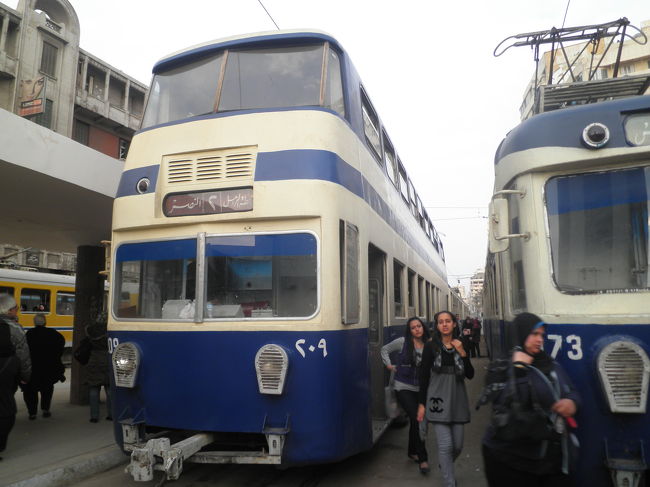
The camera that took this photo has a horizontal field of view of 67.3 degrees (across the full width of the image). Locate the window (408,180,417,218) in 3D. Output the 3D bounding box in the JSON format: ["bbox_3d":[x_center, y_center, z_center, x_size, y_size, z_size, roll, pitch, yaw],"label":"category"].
[{"bbox_3d":[1.591,-0.800,8.870,0.070,0.540,1.000,-7,-10,16],"label":"window"}]

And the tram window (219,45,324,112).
[{"bbox_3d":[-0.489,-1.573,4.609,0.987,0.708,0.100,-2,-21,7],"label":"tram window"}]

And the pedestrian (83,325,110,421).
[{"bbox_3d":[-3.437,1.875,7.410,0.500,1.590,0.400,0,-9,-6],"label":"pedestrian"}]

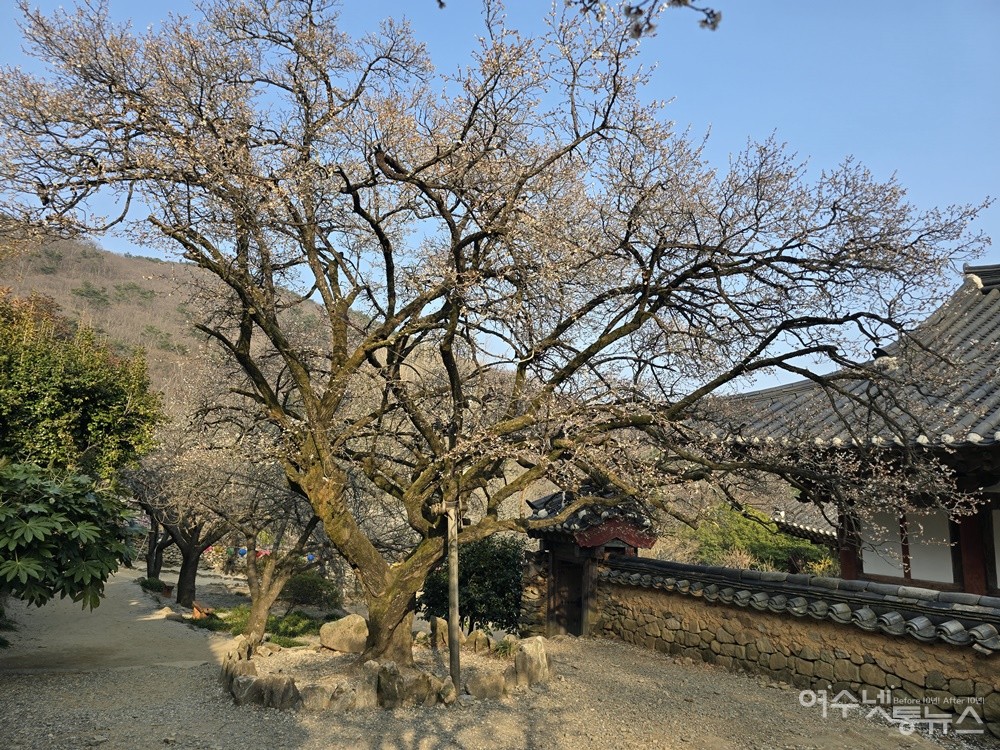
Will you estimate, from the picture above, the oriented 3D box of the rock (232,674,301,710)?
[{"bbox_3d":[-2.151,2.924,6.125,0.604,0.270,0.300,0,-8,8],"label":"rock"}]

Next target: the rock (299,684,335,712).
[{"bbox_3d":[-1.661,2.928,6.015,0.301,0.230,0.220,0,-8,5],"label":"rock"}]

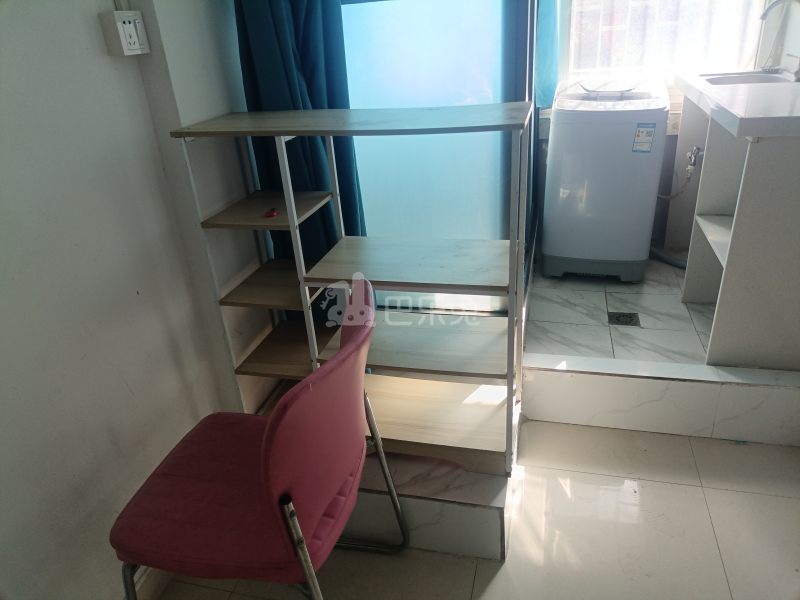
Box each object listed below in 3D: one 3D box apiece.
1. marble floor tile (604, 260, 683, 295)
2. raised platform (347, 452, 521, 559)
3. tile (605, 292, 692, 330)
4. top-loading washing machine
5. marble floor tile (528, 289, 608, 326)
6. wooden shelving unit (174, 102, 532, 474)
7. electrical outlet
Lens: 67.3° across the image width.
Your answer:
[{"bbox_3d":[1.032,-0.083,2.568,0.300,0.010,0.300,3,26,15],"label":"marble floor tile"},{"bbox_3d":[-0.070,0.442,1.891,0.857,0.188,0.620,3,26,15],"label":"raised platform"},{"bbox_3d":[0.957,0.045,2.310,0.300,0.010,0.294,3,26,15],"label":"tile"},{"bbox_3d":[0.857,-0.520,2.597,0.440,0.775,0.450,3,26,15],"label":"top-loading washing machine"},{"bbox_3d":[0.667,0.030,2.386,0.300,0.010,0.294,3,26,15],"label":"marble floor tile"},{"bbox_3d":[-0.073,-0.019,1.636,0.803,0.940,0.295,3,28,14],"label":"wooden shelving unit"},{"bbox_3d":[-0.595,-0.580,1.307,0.041,0.086,0.086,3,26,15],"label":"electrical outlet"}]

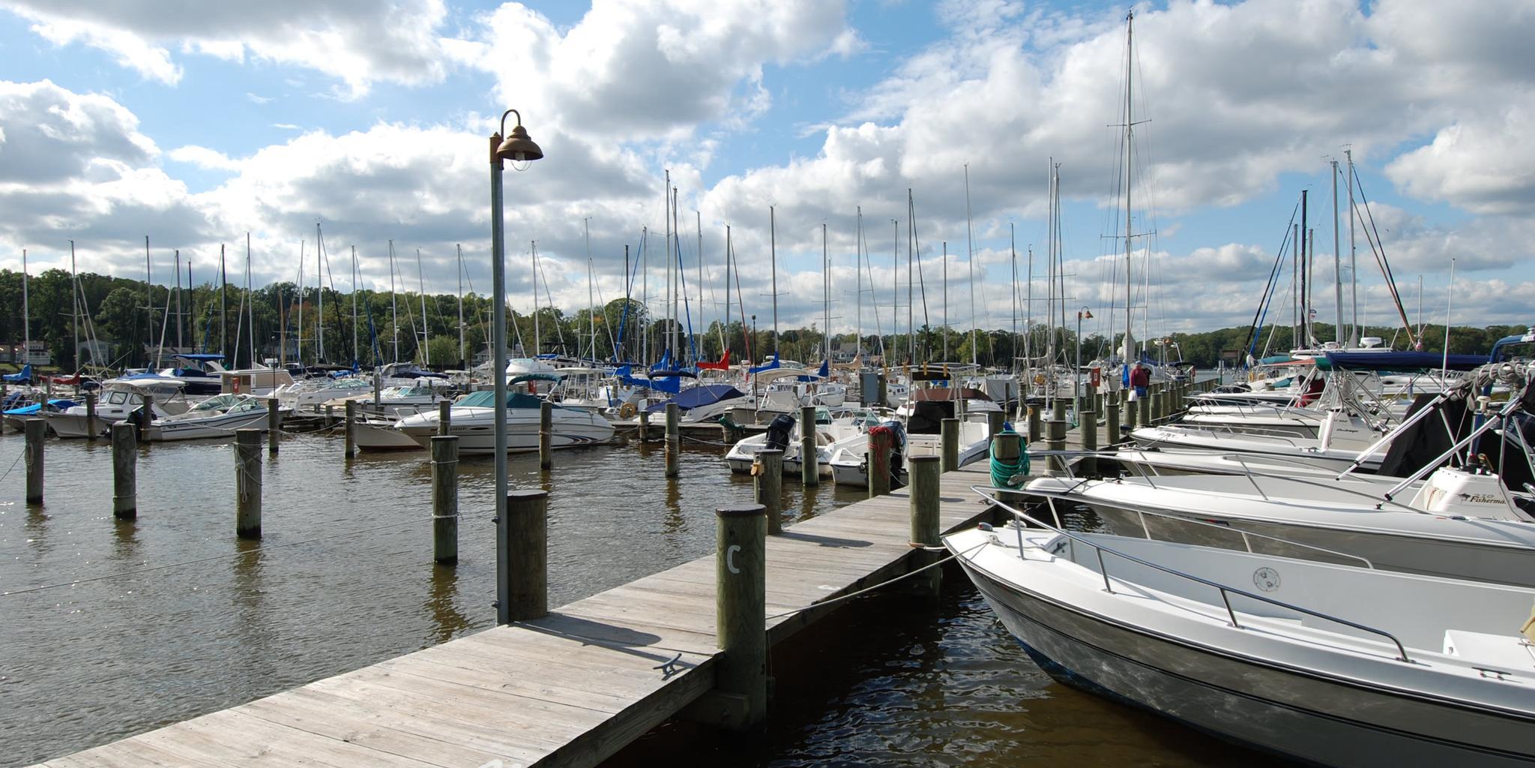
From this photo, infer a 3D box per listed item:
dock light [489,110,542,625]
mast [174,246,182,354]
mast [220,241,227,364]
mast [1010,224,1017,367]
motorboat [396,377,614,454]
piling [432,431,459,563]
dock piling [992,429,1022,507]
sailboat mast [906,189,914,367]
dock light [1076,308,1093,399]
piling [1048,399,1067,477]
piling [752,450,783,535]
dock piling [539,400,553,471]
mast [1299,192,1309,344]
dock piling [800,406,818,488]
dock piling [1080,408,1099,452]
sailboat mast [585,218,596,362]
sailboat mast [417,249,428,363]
[{"bbox_3d":[-1.533,-0.107,5.469,0.380,3.202,0.280,1,1,28],"label":"dock light"},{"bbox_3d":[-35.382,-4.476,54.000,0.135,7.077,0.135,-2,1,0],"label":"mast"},{"bbox_3d":[-35.786,-4.606,59.077,0.161,9.080,0.140,1,1,29],"label":"mast"},{"bbox_3d":[13.986,-4.663,51.075,0.161,8.800,0.140,0,1,29],"label":"mast"},{"bbox_3d":[-6.705,0.734,21.952,2.400,1.950,6.000,1,1,28],"label":"motorboat"},{"bbox_3d":[-3.311,1.196,9.240,0.270,1.300,0.270,1,1,28],"label":"piling"},{"bbox_3d":[2.888,1.076,10.800,0.295,0.967,0.295,0,1,0],"label":"dock piling"},{"bbox_3d":[7.557,-5.521,47.500,0.140,9.700,0.140,0,1,28],"label":"sailboat mast"},{"bbox_3d":[8.913,-0.510,25.194,0.460,3.340,0.290,0,1,29],"label":"dock light"},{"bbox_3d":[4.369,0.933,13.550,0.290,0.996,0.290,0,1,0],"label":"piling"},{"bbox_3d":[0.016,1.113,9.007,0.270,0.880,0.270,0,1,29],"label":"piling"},{"bbox_3d":[-4.383,1.009,17.750,0.265,1.376,0.265,0,1,0],"label":"dock piling"},{"bbox_3d":[24.809,-4.550,41.574,0.161,8.750,0.140,1,1,29],"label":"mast"},{"bbox_3d":[0.711,1.059,15.200,0.255,1.335,0.255,1,1,28],"label":"dock piling"},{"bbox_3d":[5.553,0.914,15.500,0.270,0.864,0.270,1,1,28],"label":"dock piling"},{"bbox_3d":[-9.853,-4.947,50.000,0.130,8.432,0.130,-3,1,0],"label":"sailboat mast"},{"bbox_3d":[-24.957,-5.471,65.000,0.140,8.700,0.140,-3,3,29],"label":"sailboat mast"}]

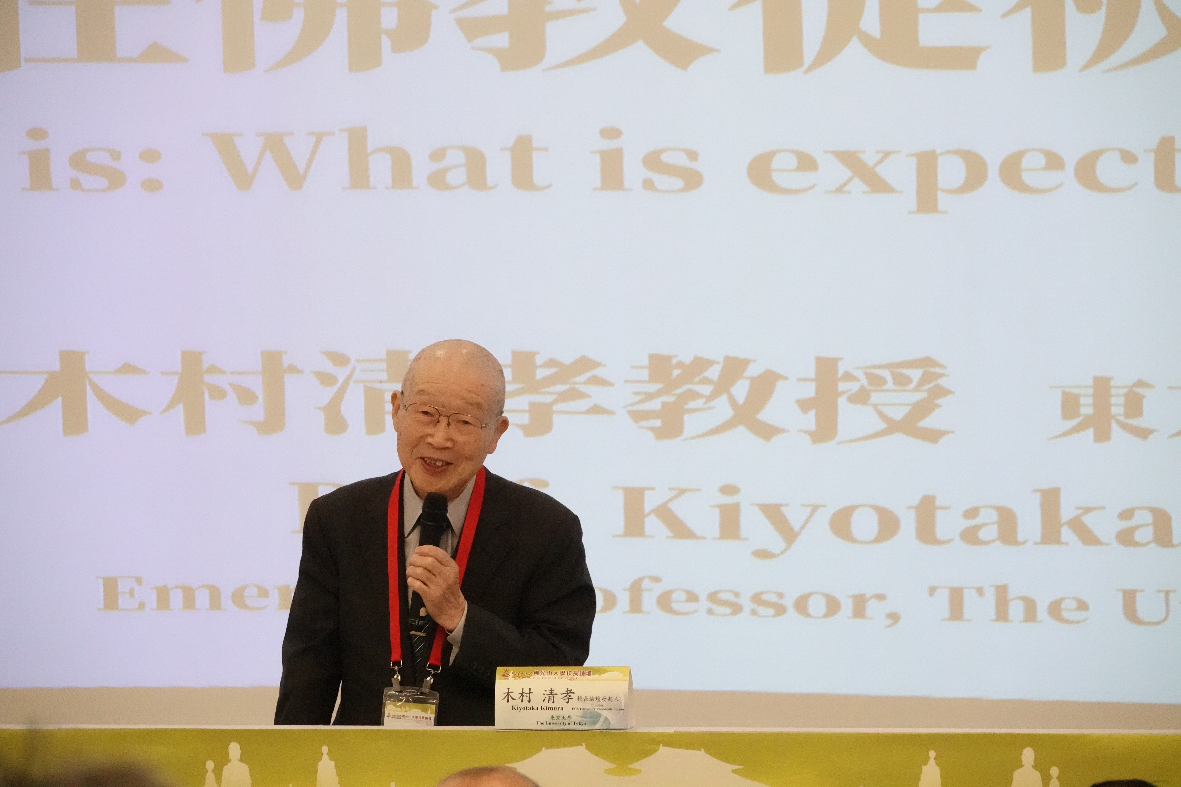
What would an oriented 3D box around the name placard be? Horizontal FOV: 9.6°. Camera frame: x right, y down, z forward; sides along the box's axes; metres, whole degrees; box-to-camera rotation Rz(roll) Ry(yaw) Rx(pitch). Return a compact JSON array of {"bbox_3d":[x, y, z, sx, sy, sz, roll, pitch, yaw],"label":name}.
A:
[{"bbox_3d":[-0.041,0.474,10.950,0.208,0.098,0.075,0,-2,6],"label":"name placard"}]

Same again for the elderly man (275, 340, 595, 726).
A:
[{"bbox_3d":[-0.255,0.620,11.400,0.530,1.430,0.450,0,-2,9],"label":"elderly man"}]

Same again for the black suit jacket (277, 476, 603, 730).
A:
[{"bbox_3d":[-0.253,0.465,11.400,0.530,0.700,0.370,0,-2,9],"label":"black suit jacket"}]

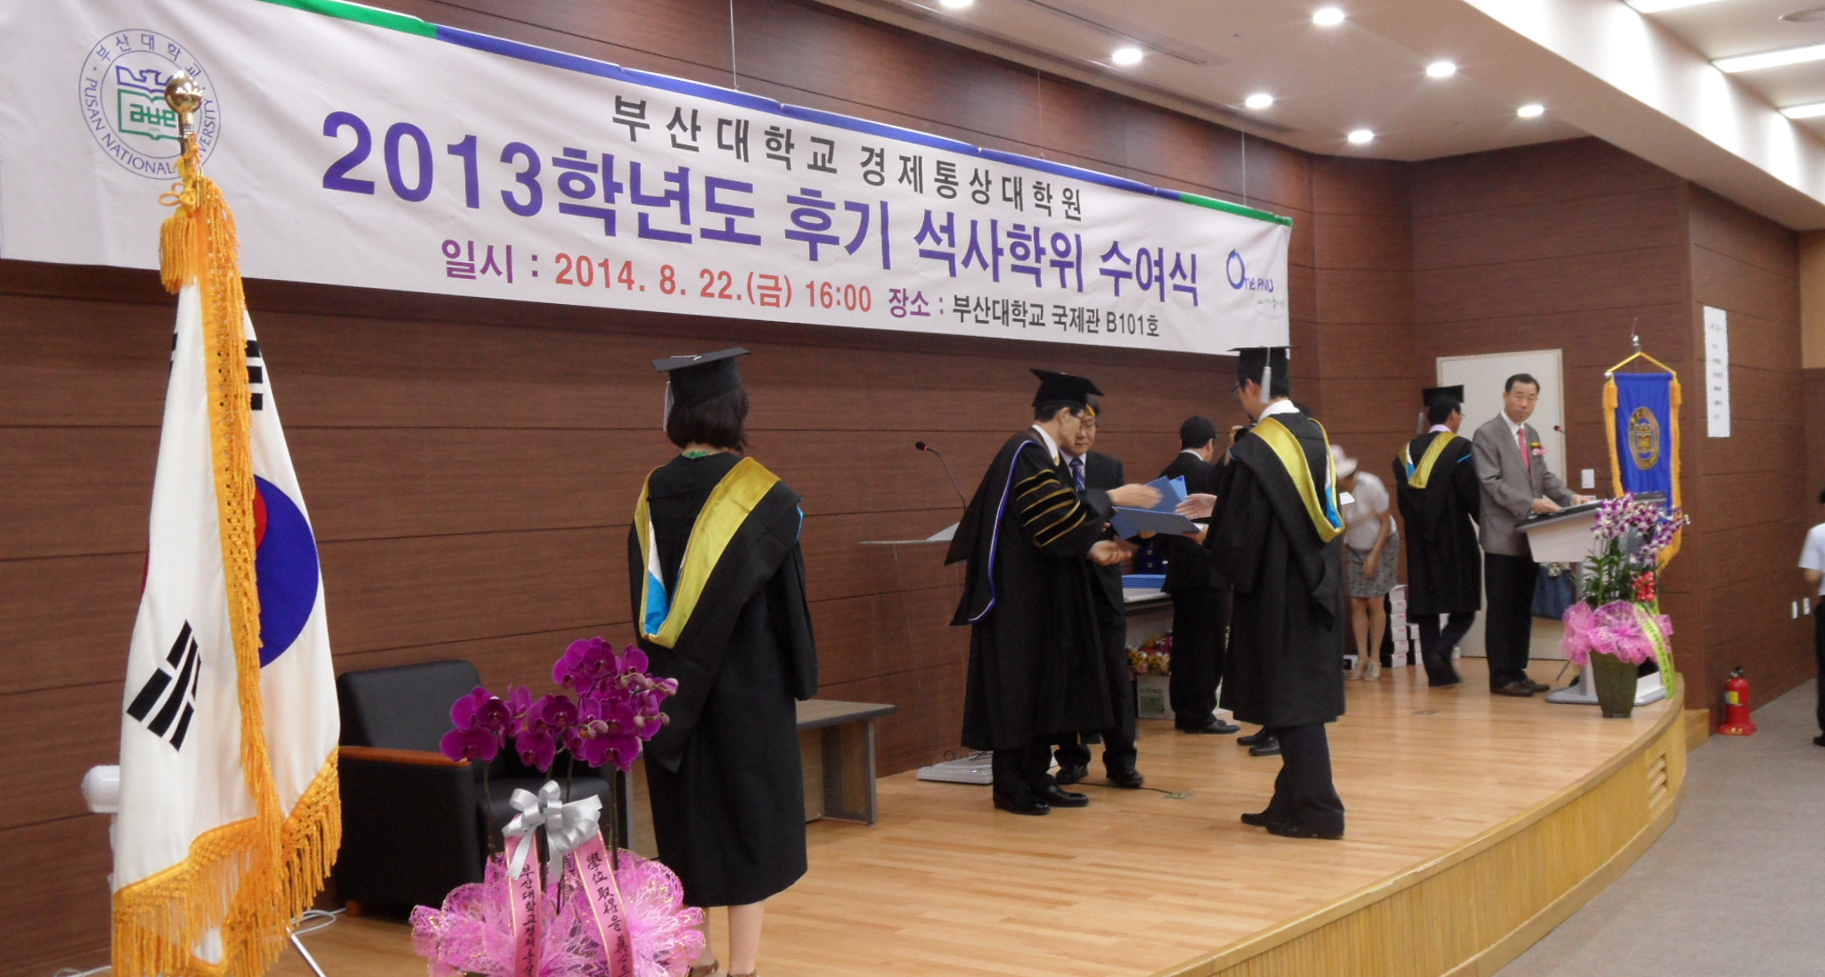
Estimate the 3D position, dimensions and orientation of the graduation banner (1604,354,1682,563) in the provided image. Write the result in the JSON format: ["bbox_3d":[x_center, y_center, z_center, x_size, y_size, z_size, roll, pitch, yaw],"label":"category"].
[{"bbox_3d":[4.184,-0.126,9.650,0.780,1.174,0.120,-2,1,-34],"label":"graduation banner"}]

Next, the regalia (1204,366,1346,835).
[{"bbox_3d":[1.332,0.394,6.171,0.500,1.720,0.560,-1,1,32],"label":"regalia"}]

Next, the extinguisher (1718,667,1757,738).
[{"bbox_3d":[5.129,1.318,10.500,0.220,0.426,0.220,-1,1,41],"label":"extinguisher"}]

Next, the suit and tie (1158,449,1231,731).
[{"bbox_3d":[1.478,0.516,8.720,0.360,1.420,0.500,-2,0,-32],"label":"suit and tie"}]

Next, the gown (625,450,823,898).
[{"bbox_3d":[-0.487,0.494,4.345,0.500,1.150,0.360,-1,1,38],"label":"gown"}]

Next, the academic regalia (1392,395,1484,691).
[{"bbox_3d":[3.067,0.275,9.850,0.420,1.740,0.520,-2,1,-42],"label":"academic regalia"}]

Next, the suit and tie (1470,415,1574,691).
[{"bbox_3d":[3.406,0.359,9.450,0.520,1.520,0.500,-2,1,-40],"label":"suit and tie"}]

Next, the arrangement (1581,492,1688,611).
[{"bbox_3d":[3.720,0.324,8.700,0.520,0.600,0.430,-2,0,-30],"label":"arrangement"}]

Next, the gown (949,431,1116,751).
[{"bbox_3d":[0.480,0.407,6.728,0.560,1.250,0.560,-2,1,20],"label":"gown"}]

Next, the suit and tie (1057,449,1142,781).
[{"bbox_3d":[0.769,0.542,7.250,0.510,1.400,0.360,-2,0,-24],"label":"suit and tie"}]

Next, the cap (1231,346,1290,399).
[{"bbox_3d":[1.294,-0.428,6.250,0.260,0.180,0.250,-2,0,25],"label":"cap"}]

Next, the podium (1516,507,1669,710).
[{"bbox_3d":[3.856,0.607,9.471,0.630,1.100,0.800,-2,0,40],"label":"podium"}]

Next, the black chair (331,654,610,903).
[{"bbox_3d":[-1.359,0.965,5.394,0.700,0.790,0.620,-2,0,38],"label":"black chair"}]

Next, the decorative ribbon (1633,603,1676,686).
[{"bbox_3d":[3.796,0.799,8.630,0.190,0.430,0.160,-2,0,-35],"label":"decorative ribbon"}]

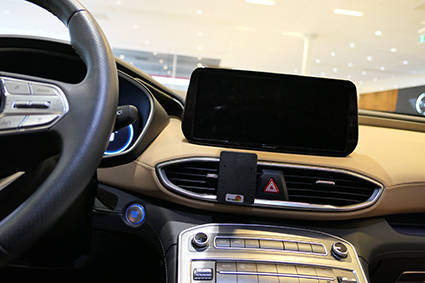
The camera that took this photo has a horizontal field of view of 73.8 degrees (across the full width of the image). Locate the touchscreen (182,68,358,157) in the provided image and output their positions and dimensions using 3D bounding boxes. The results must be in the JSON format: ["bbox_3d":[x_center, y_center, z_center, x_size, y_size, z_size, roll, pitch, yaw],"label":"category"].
[{"bbox_3d":[0.098,-0.048,0.480,0.289,0.128,0.030,5,-5,-1],"label":"touchscreen"}]

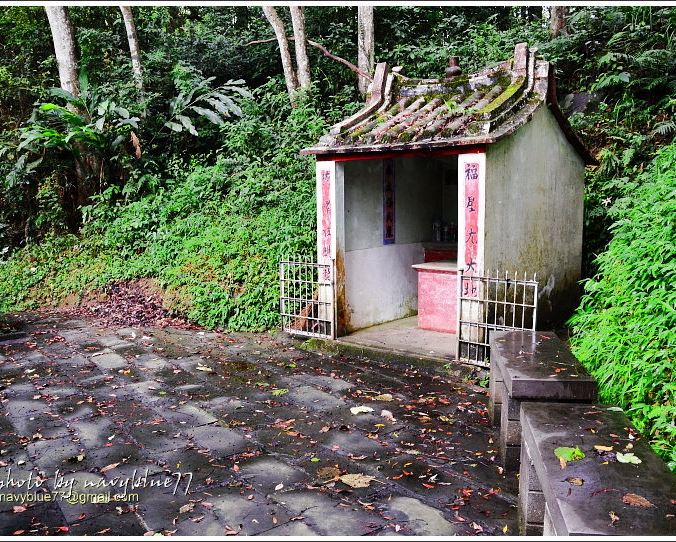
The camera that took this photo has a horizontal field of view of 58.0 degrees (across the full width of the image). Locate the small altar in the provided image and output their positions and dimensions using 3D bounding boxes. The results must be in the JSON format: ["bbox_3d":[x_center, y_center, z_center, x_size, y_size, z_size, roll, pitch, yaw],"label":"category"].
[{"bbox_3d":[1.217,0.285,6.471,0.660,0.670,0.550,5,9,40],"label":"small altar"}]

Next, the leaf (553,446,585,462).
[{"bbox_3d":[0.922,0.722,2.413,0.119,0.020,0.130,-1,7,-5],"label":"leaf"}]

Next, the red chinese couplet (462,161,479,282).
[{"bbox_3d":[1.115,-0.336,5.111,0.133,1.120,0.015,5,9,40],"label":"red chinese couplet"}]

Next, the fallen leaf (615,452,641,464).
[{"bbox_3d":[1.132,0.728,2.371,0.086,0.013,0.101,0,7,8],"label":"fallen leaf"}]

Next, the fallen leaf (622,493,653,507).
[{"bbox_3d":[1.006,0.768,2.041,0.100,0.020,0.070,4,9,35],"label":"fallen leaf"}]

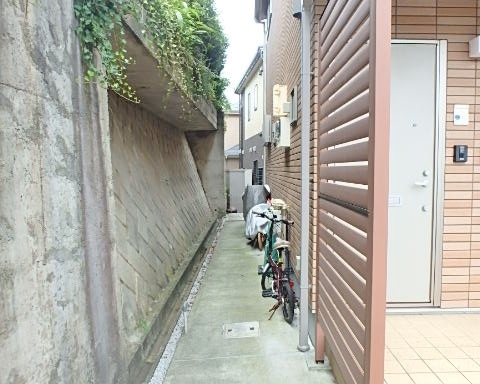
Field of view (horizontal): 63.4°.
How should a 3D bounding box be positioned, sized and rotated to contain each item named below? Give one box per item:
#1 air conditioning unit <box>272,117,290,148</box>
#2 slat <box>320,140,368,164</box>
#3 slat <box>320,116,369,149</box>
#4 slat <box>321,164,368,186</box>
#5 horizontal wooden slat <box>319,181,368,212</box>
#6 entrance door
[{"bbox_3d":[0.506,-0.753,4.927,0.191,0.377,0.553,0,4,1],"label":"air conditioning unit"},{"bbox_3d":[0.582,-0.211,2.242,0.025,0.090,1.126,0,4,1],"label":"slat"},{"bbox_3d":[0.581,-0.317,2.235,0.025,0.090,1.126,0,4,1],"label":"slat"},{"bbox_3d":[0.582,-0.104,2.249,0.025,0.088,1.126,0,4,1],"label":"slat"},{"bbox_3d":[0.583,0.000,2.257,0.025,0.088,1.126,0,4,1],"label":"horizontal wooden slat"},{"bbox_3d":[1.150,-0.112,3.106,0.874,2.111,0.070,0,4,1],"label":"entrance door"}]

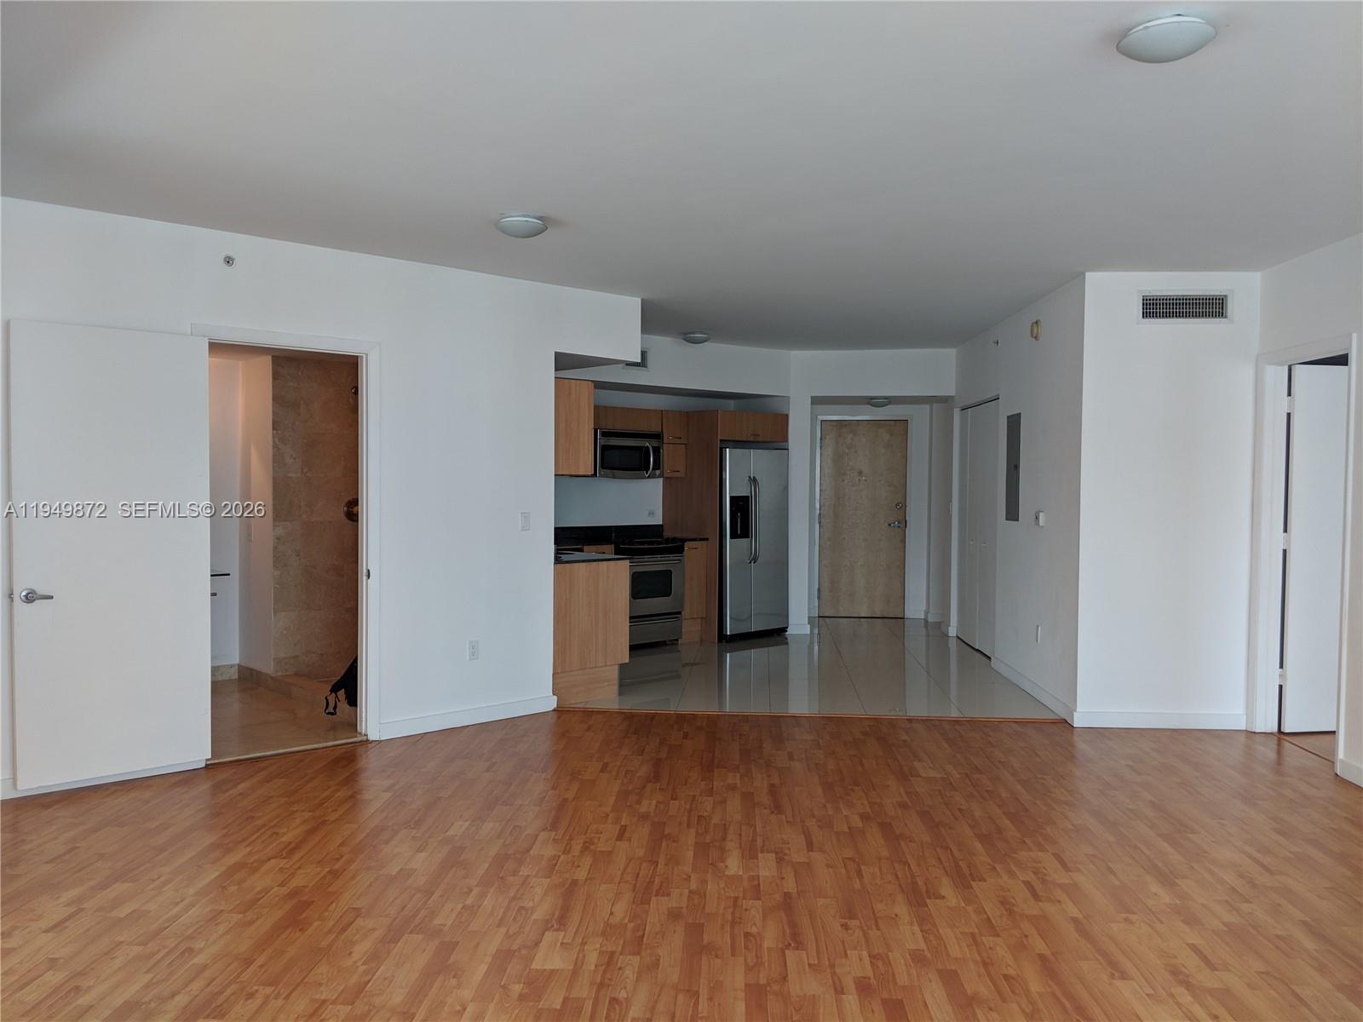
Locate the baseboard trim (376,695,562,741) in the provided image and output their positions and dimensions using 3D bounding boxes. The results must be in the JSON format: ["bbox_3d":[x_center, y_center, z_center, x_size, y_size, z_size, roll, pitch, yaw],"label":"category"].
[{"bbox_3d":[-1.248,1.241,6.413,1.206,0.088,0.015,-1,2,-42],"label":"baseboard trim"}]

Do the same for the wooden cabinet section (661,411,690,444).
[{"bbox_3d":[-0.171,-0.759,9.693,0.311,0.294,0.334,-1,3,-43],"label":"wooden cabinet section"}]

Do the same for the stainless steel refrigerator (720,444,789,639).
[{"bbox_3d":[0.443,0.304,10.068,0.885,1.758,0.795,-1,2,-42],"label":"stainless steel refrigerator"}]

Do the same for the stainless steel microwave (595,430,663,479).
[{"bbox_3d":[-0.564,-0.492,9.399,0.736,0.406,0.405,-1,2,-42],"label":"stainless steel microwave"}]

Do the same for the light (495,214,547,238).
[{"bbox_3d":[-0.762,-1.360,5.075,0.265,0.090,0.265,1,2,0],"label":"light"}]

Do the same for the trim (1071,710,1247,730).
[{"bbox_3d":[2.899,1.276,6.449,1.035,0.090,0.015,1,2,3],"label":"trim"}]

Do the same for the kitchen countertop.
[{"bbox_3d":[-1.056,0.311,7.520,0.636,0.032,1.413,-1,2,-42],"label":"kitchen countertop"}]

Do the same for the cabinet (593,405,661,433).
[{"bbox_3d":[-0.559,-0.809,9.455,0.766,0.196,0.309,-1,2,-42],"label":"cabinet"}]

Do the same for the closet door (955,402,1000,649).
[{"bbox_3d":[2.576,0.143,9.287,0.035,2.107,1.448,1,2,3],"label":"closet door"}]

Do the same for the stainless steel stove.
[{"bbox_3d":[-0.438,0.730,9.405,0.757,0.933,0.637,-1,2,-42],"label":"stainless steel stove"}]

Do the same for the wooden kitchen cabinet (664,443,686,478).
[{"bbox_3d":[-0.161,-0.464,9.824,0.275,0.306,0.309,-1,2,-42],"label":"wooden kitchen cabinet"}]

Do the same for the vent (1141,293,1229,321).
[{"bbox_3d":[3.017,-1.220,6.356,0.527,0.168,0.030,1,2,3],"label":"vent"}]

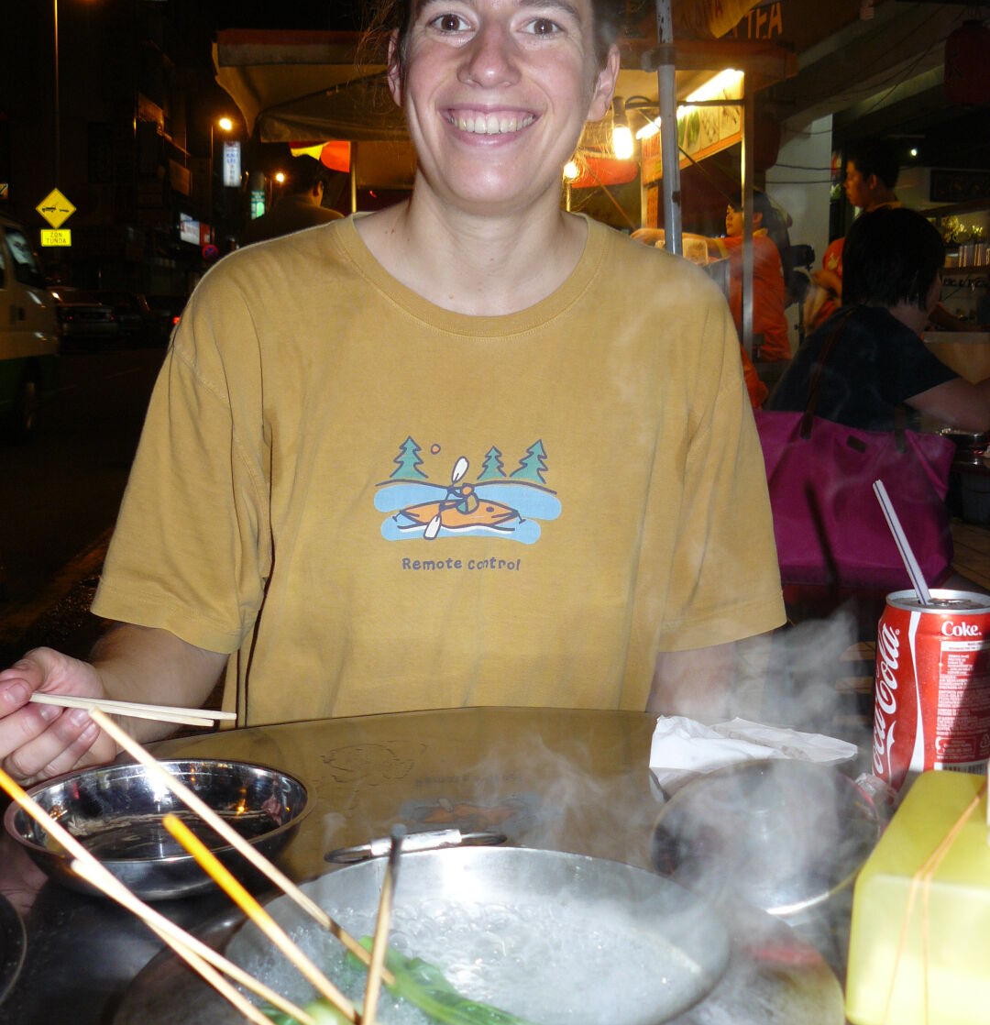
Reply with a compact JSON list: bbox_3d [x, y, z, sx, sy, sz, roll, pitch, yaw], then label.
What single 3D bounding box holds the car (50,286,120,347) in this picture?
[{"bbox_3d":[-10.650,-4.900,34.300,1.670,1.400,4.250,-5,10,-31],"label":"car"}]

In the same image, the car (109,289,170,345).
[{"bbox_3d":[-10.300,-5.420,37.800,1.670,1.400,4.250,-4,10,-30],"label":"car"}]

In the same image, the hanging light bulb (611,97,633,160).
[{"bbox_3d":[0.482,-1.453,5.200,0.073,0.235,0.073,-4,9,0],"label":"hanging light bulb"}]

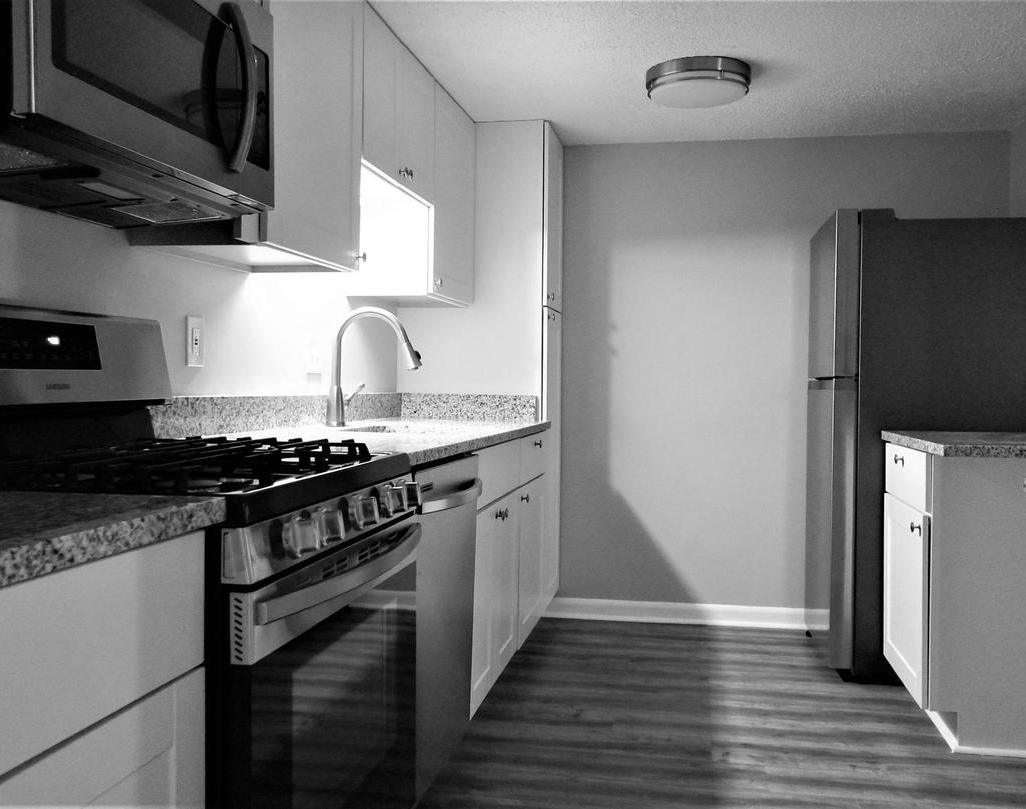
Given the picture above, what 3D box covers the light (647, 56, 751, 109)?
[{"bbox_3d":[0.646,-1.113,3.204,0.357,0.078,0.357,1,1,11],"label":"light"}]

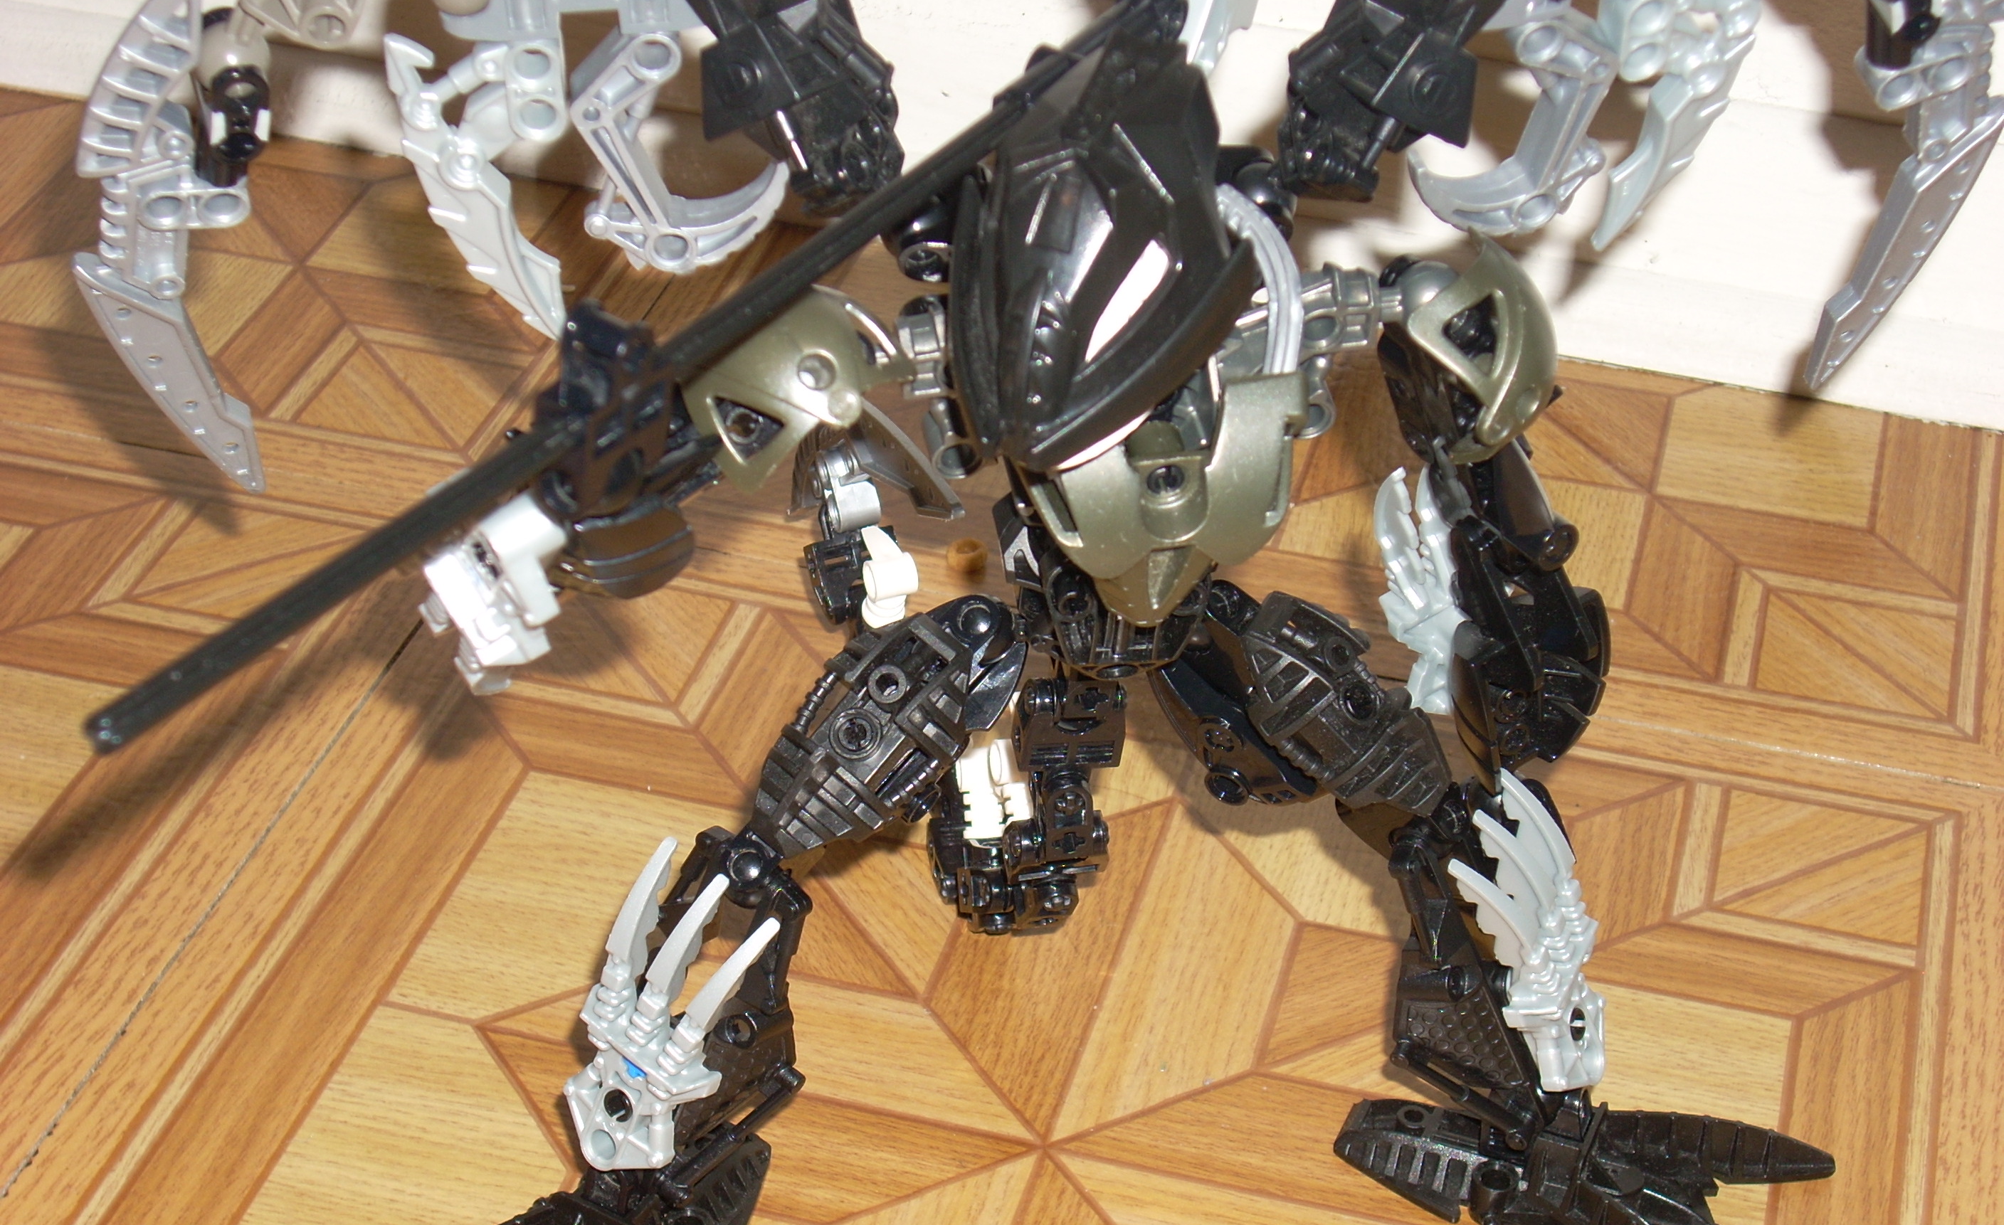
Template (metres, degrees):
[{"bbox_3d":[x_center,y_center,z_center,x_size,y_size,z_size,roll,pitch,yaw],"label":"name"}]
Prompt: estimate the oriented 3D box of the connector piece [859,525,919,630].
[{"bbox_3d":[-0.021,-0.007,0.686,0.009,0.020,0.009,-10,31,-18],"label":"connector piece"}]

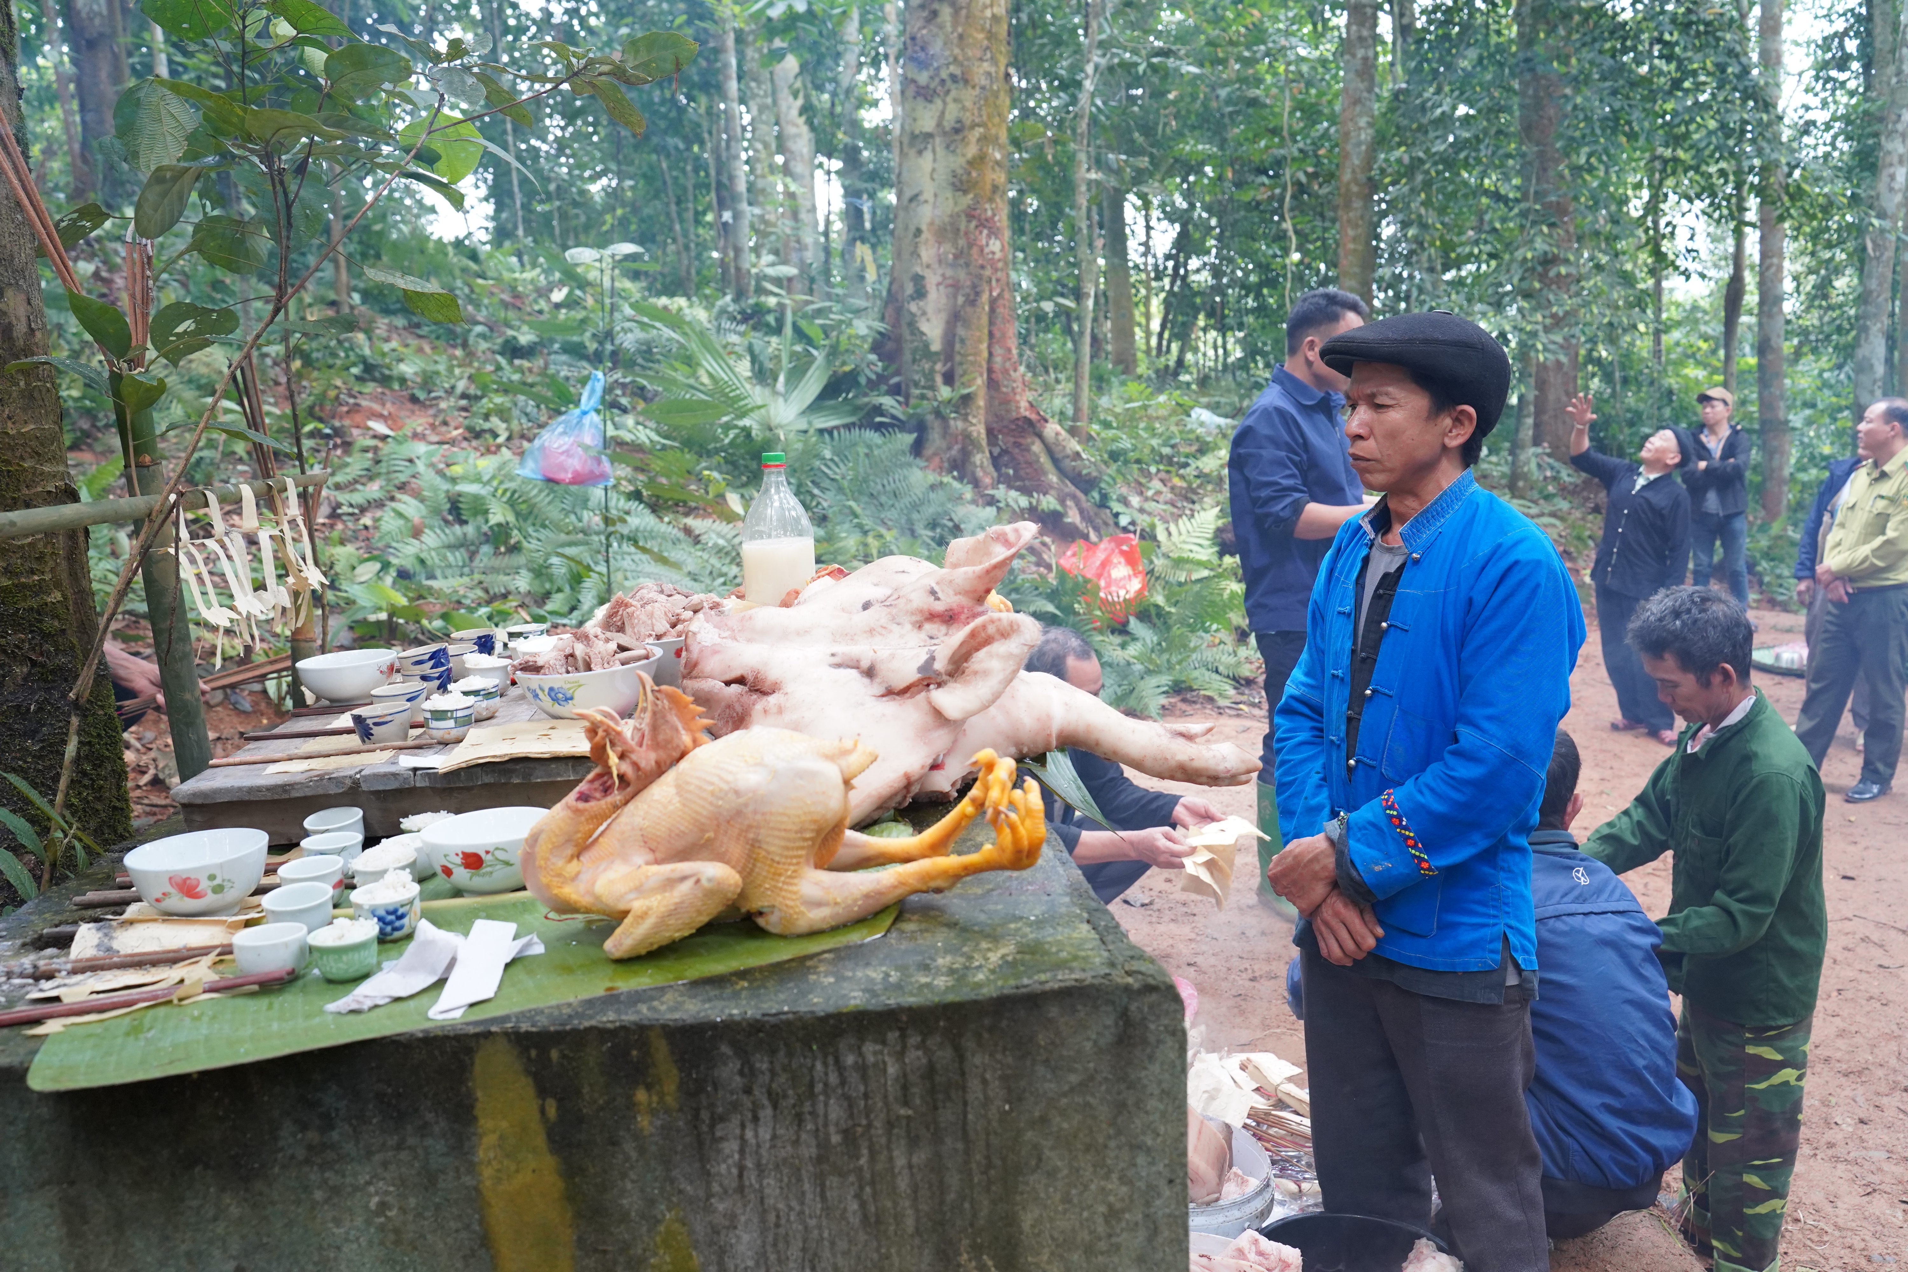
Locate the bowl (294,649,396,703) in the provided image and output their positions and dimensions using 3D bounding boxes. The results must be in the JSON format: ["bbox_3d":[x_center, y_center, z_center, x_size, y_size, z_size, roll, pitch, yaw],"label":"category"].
[{"bbox_3d":[-0.771,0.057,1.895,0.124,0.056,0.124,-3,10,0],"label":"bowl"}]

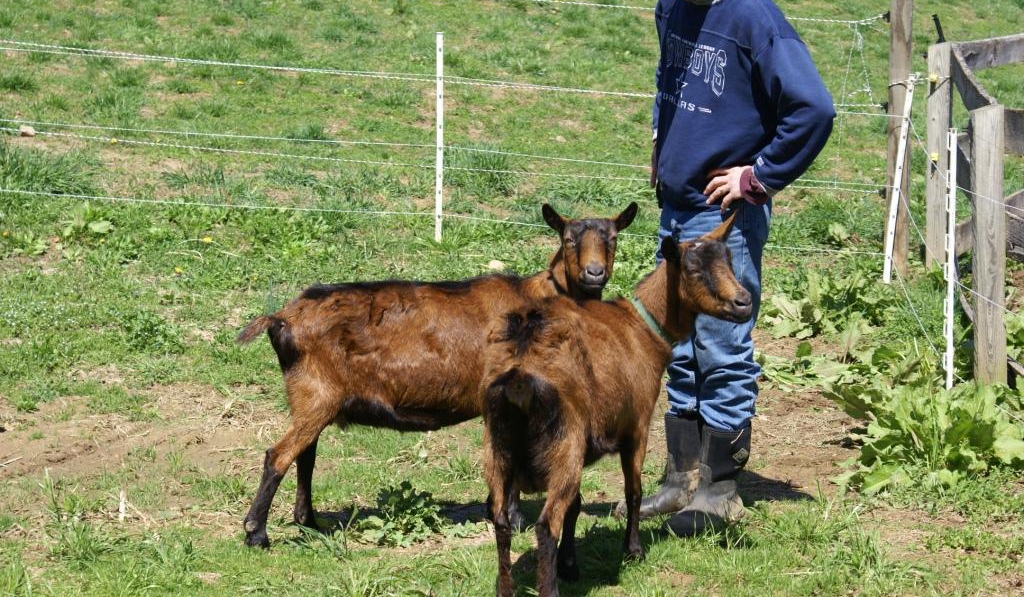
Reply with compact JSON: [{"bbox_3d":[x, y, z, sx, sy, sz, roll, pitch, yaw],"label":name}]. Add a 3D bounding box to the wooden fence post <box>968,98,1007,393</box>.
[{"bbox_3d":[1.833,-0.186,9.901,0.128,1.117,0.128,1,7,7],"label":"wooden fence post"}]

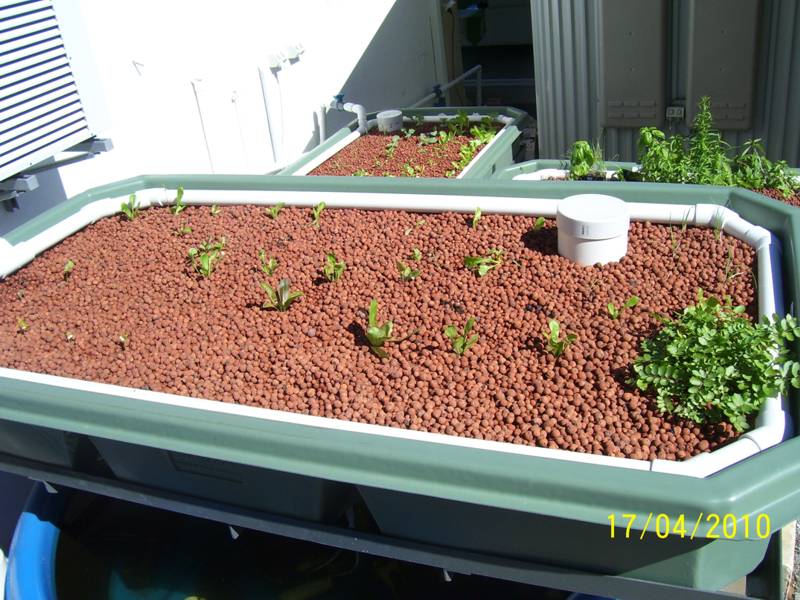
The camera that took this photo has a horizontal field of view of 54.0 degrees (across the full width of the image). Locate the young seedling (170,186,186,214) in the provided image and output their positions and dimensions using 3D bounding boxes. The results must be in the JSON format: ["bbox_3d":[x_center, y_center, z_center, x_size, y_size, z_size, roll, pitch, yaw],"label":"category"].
[{"bbox_3d":[-0.715,-0.322,2.529,0.047,0.085,0.043,4,30,21],"label":"young seedling"}]

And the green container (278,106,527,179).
[{"bbox_3d":[-0.035,-0.690,4.795,1.250,0.350,2.250,4,30,21],"label":"green container"}]

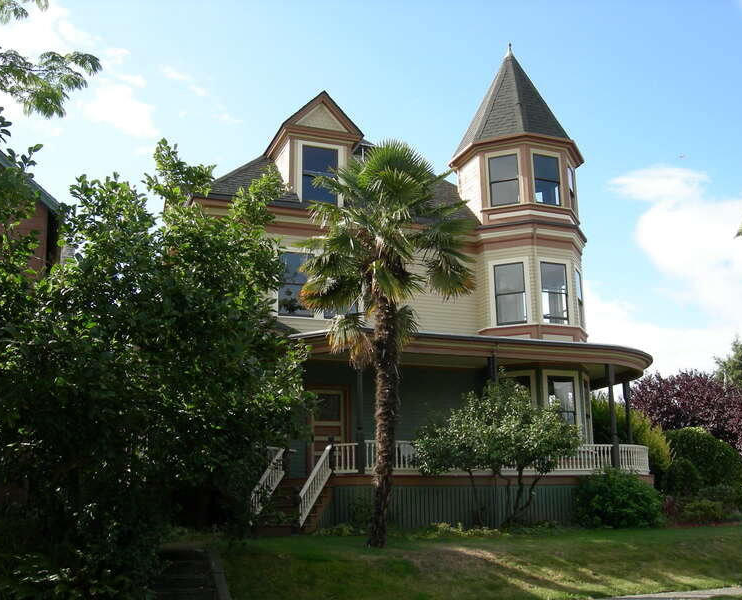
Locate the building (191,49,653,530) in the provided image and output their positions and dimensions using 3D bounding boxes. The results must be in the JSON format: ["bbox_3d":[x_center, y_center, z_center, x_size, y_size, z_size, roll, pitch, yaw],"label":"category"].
[{"bbox_3d":[0.153,-0.441,26.147,13.100,14.070,14.300,4,-13,-22],"label":"building"}]

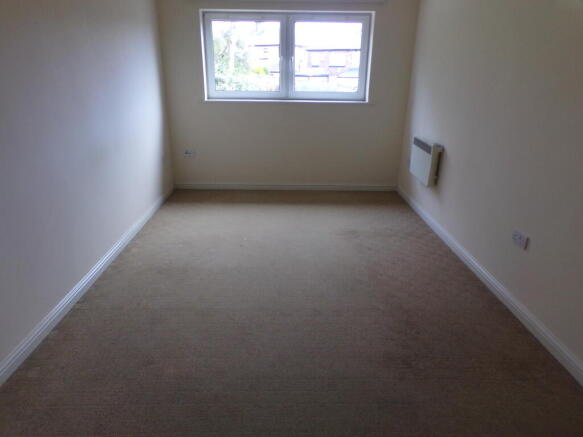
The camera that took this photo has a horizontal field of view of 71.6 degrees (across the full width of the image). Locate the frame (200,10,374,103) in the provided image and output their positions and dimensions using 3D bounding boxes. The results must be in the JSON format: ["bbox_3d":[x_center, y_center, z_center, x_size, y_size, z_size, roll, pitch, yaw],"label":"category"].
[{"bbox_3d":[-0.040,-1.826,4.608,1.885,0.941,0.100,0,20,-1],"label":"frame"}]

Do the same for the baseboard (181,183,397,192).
[{"bbox_3d":[-0.053,-0.391,5.040,2.790,0.092,0.018,0,20,-1],"label":"baseboard"}]

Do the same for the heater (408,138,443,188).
[{"bbox_3d":[1.321,-0.571,3.967,0.100,0.390,0.540,0,20,-1],"label":"heater"}]

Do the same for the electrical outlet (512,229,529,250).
[{"bbox_3d":[1.397,0.128,2.463,0.014,0.088,0.148,0,20,-1],"label":"electrical outlet"}]

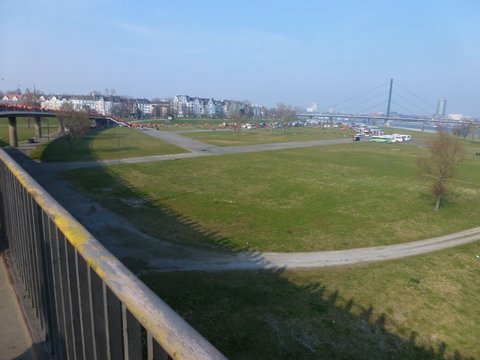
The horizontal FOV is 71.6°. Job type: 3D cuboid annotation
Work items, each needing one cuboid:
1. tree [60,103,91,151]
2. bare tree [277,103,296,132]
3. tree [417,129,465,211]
[{"bbox_3d":[-37.823,-12.253,76.313,6.560,10.764,6.363,-3,13,-26],"label":"tree"},{"bbox_3d":[27.783,-37.522,199.904,11.907,17.616,11.550,4,11,7],"label":"bare tree"},{"bbox_3d":[22.680,-1.160,38.043,4.724,9.362,4.582,9,13,31],"label":"tree"}]

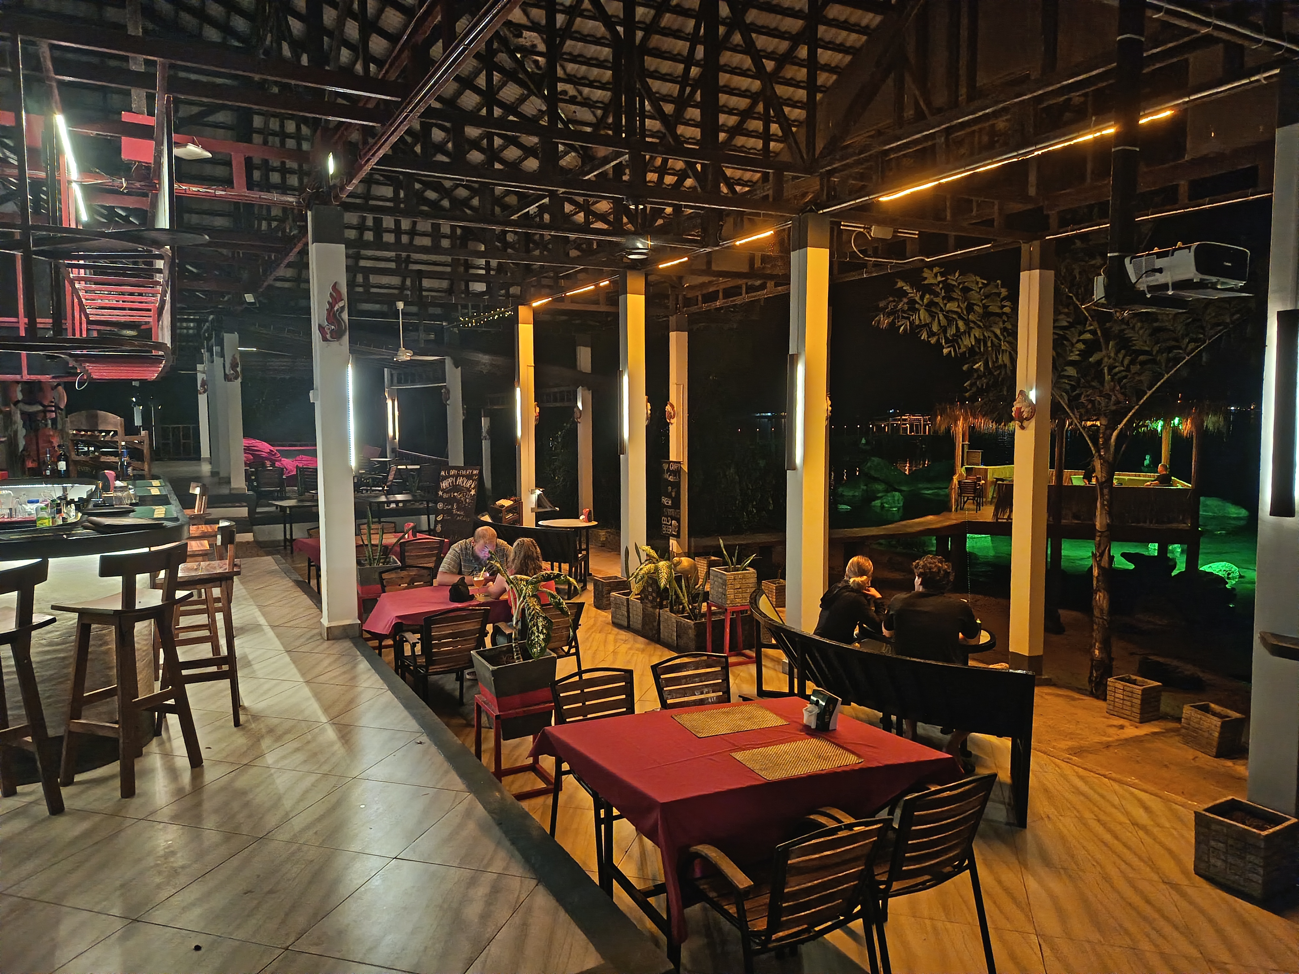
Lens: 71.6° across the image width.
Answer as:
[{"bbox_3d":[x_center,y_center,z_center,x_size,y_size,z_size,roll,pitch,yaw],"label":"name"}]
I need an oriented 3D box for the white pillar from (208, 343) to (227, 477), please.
[{"bbox_3d":[-8.276,-1.424,17.289,0.190,2.550,0.190,-3,5,-29],"label":"white pillar"}]

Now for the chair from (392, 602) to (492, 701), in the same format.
[{"bbox_3d":[-1.394,1.170,6.032,0.550,0.840,0.580,-4,6,-36],"label":"chair"}]

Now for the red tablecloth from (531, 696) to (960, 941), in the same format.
[{"bbox_3d":[0.366,1.242,3.651,1.300,0.450,0.930,-2,5,-22],"label":"red tablecloth"}]

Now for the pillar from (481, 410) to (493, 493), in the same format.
[{"bbox_3d":[-4.605,-0.920,25.305,0.230,2.360,0.230,-3,5,-27],"label":"pillar"}]

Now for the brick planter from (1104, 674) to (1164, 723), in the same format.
[{"bbox_3d":[3.782,1.651,7.025,0.260,0.275,0.265,-3,5,-26],"label":"brick planter"}]

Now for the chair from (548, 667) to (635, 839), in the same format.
[{"bbox_3d":[-0.143,1.322,4.066,0.500,0.860,0.540,-3,5,-29],"label":"chair"}]

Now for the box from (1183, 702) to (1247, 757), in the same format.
[{"bbox_3d":[4.324,1.863,6.920,0.290,0.290,0.290,0,10,-26],"label":"box"}]

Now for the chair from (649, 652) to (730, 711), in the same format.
[{"bbox_3d":[0.333,1.320,4.453,0.530,0.860,0.560,-3,5,-24],"label":"chair"}]

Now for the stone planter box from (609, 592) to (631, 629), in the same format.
[{"bbox_3d":[-0.160,1.227,8.878,0.310,0.300,0.310,-3,5,-29],"label":"stone planter box"}]

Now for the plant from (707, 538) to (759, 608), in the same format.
[{"bbox_3d":[0.707,0.704,7.684,0.290,0.560,0.290,-3,5,-27],"label":"plant"}]

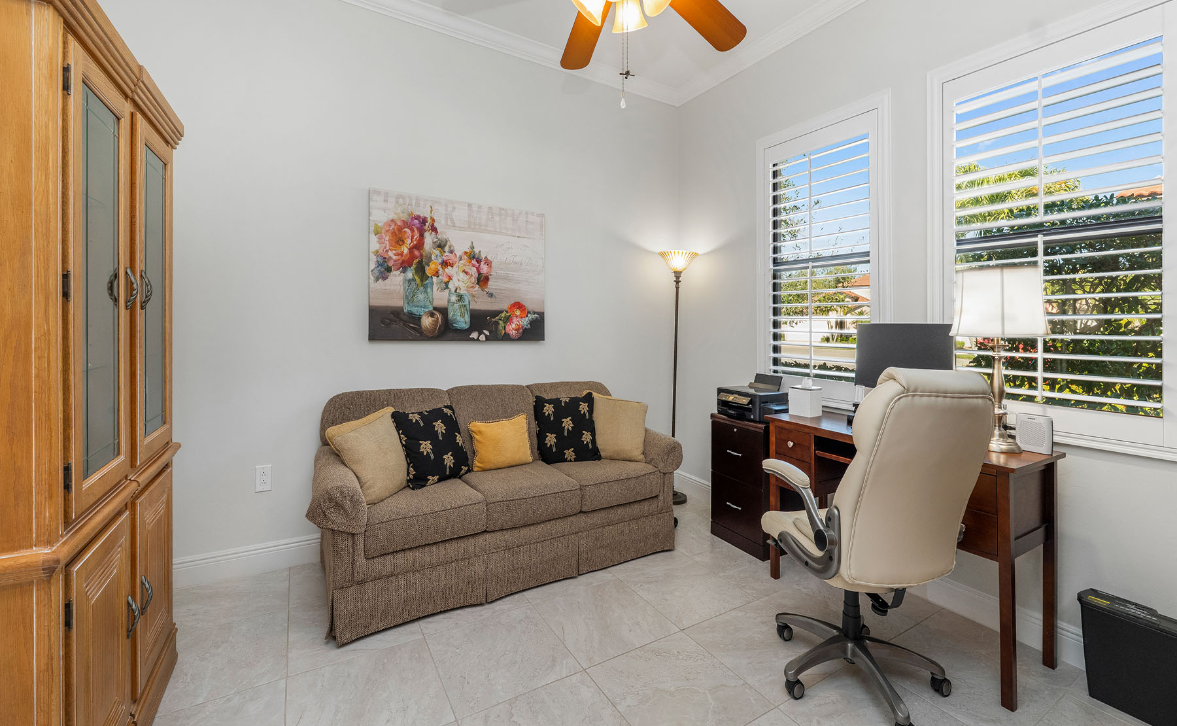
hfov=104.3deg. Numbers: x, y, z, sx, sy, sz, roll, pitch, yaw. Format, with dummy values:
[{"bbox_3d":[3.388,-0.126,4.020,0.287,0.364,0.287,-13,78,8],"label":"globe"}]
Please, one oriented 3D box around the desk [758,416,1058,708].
[{"bbox_3d":[1.341,0.721,2.038,0.437,0.815,0.990,-1,3,-31],"label":"desk"}]

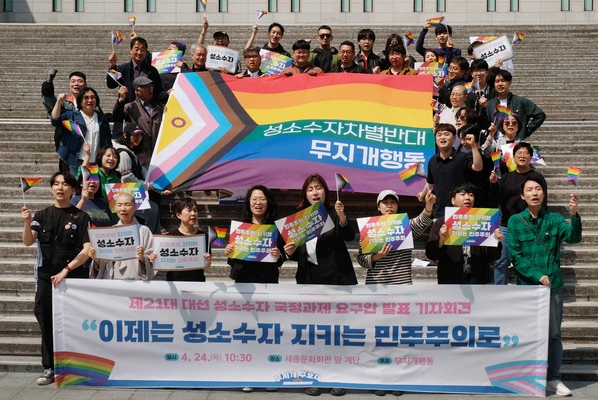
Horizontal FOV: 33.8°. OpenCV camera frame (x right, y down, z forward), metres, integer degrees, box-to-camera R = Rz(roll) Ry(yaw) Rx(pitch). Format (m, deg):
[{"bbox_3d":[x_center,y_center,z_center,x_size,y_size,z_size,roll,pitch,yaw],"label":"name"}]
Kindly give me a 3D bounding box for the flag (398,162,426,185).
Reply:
[{"bbox_3d":[0.910,-0.204,7.850,0.210,0.155,0.050,-25,2,-5],"label":"flag"}]

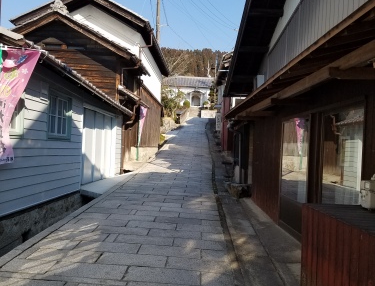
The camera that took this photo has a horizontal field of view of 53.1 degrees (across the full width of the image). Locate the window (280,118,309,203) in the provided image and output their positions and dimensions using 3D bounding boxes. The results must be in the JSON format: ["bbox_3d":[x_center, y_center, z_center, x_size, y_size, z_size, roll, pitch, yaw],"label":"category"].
[{"bbox_3d":[1.610,0.235,5.660,0.070,1.230,1.360,2,-1,0],"label":"window"}]

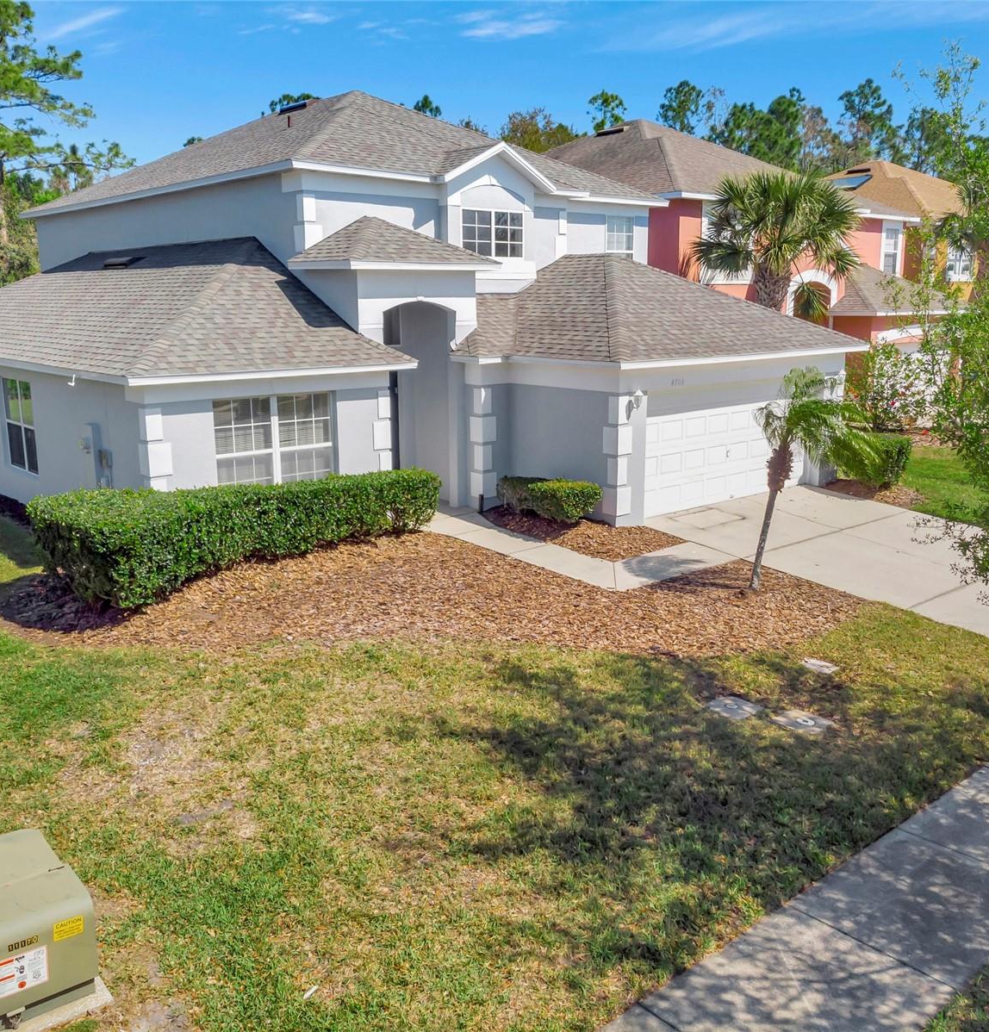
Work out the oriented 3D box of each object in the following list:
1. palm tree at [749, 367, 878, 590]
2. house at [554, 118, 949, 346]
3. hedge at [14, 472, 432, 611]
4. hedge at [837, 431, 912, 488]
[{"bbox_3d":[3.937,-0.427,11.788,1.570,2.770,1.420,0,13,0],"label":"palm tree"},{"bbox_3d":[5.390,-8.672,31.949,13.600,8.780,17.150,-11,17,-41],"label":"house"},{"bbox_3d":[-3.231,0.148,13.056,5.070,0.960,1.620,-11,17,-41],"label":"hedge"},{"bbox_3d":[7.571,-1.193,18.936,1.220,0.910,1.320,-11,17,-41],"label":"hedge"}]

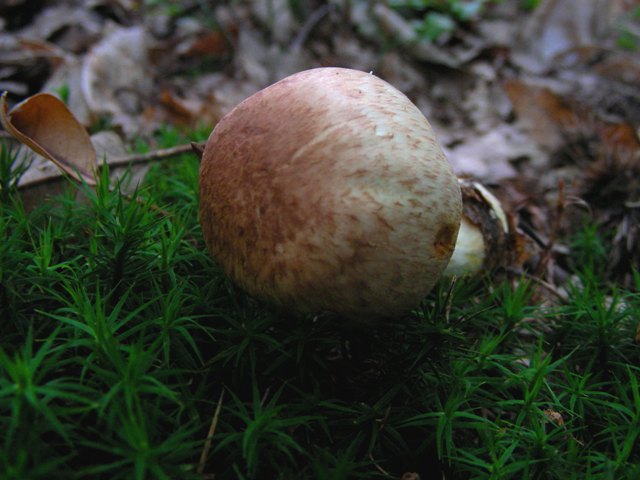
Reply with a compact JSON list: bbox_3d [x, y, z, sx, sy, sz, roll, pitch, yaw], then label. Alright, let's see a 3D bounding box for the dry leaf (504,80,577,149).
[{"bbox_3d":[0.136,-0.080,0.435,0.032,0.015,0.070,-10,48,-9],"label":"dry leaf"}]

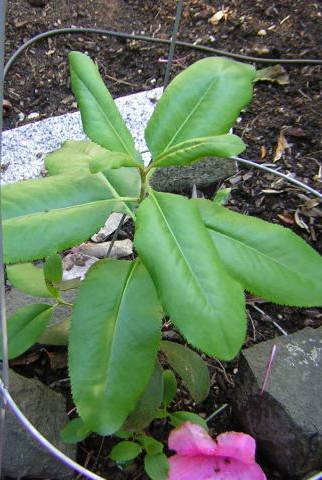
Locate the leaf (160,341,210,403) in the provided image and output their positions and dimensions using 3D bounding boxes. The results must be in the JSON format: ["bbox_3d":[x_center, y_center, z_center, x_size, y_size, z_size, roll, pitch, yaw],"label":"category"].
[{"bbox_3d":[0.015,0.099,0.528,0.030,0.012,0.063,-33,76,-24],"label":"leaf"}]

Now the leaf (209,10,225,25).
[{"bbox_3d":[0.082,-0.323,0.965,0.018,0.010,0.029,33,56,24],"label":"leaf"}]

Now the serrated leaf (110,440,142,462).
[{"bbox_3d":[-0.031,0.185,0.578,0.027,0.006,0.020,-10,53,-11],"label":"serrated leaf"}]

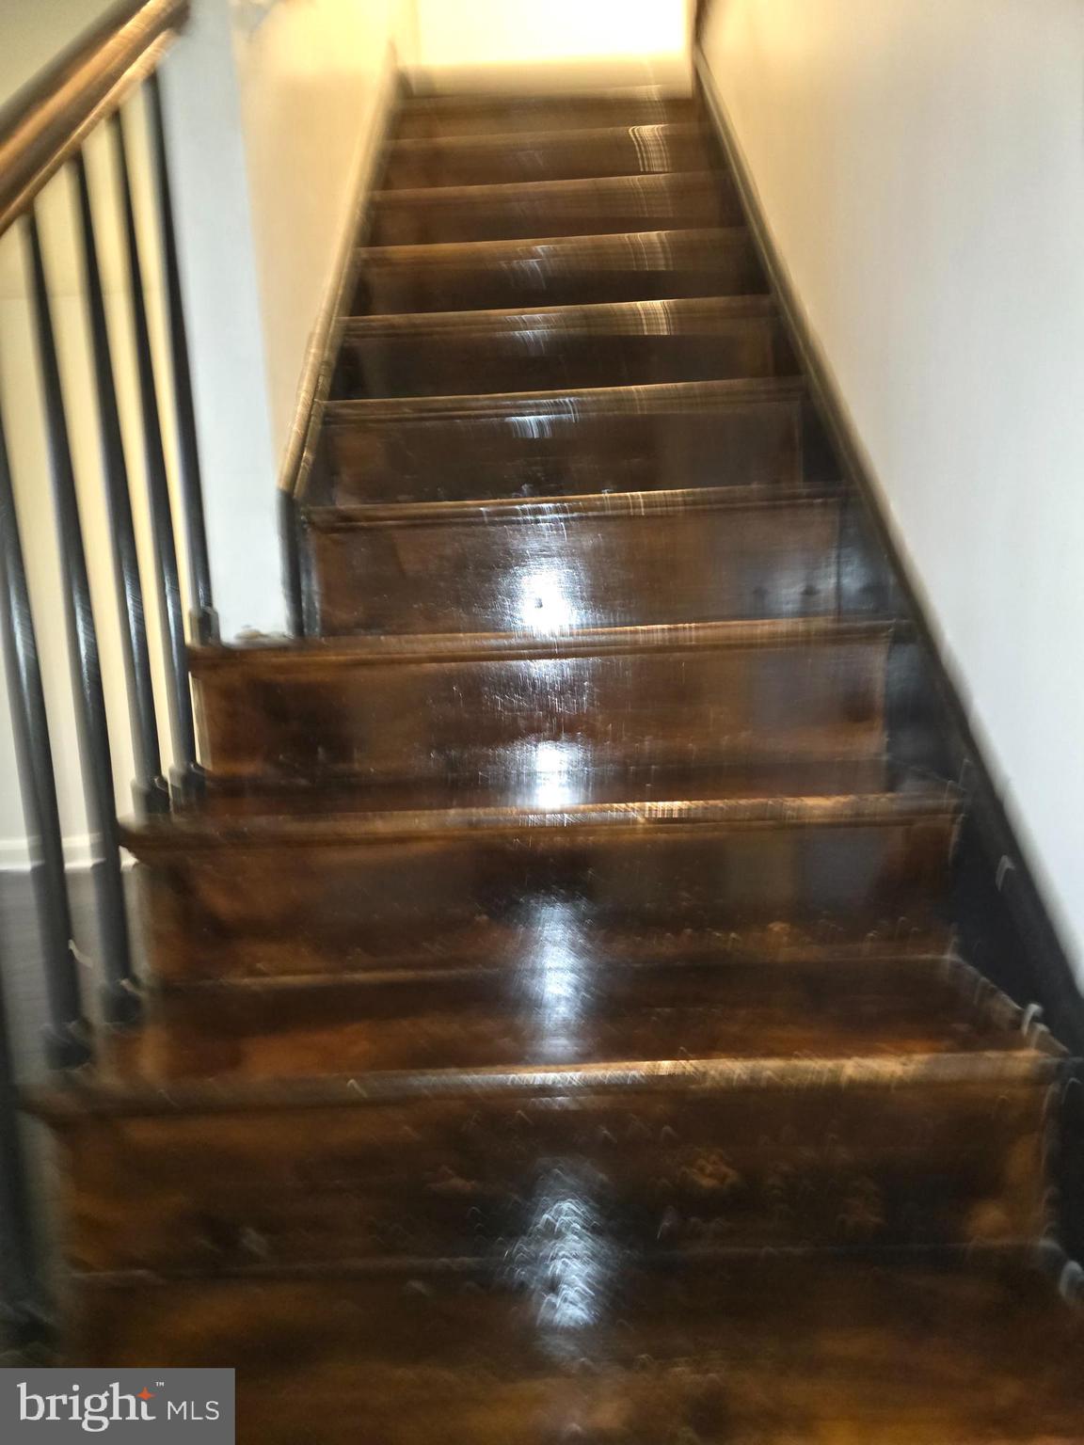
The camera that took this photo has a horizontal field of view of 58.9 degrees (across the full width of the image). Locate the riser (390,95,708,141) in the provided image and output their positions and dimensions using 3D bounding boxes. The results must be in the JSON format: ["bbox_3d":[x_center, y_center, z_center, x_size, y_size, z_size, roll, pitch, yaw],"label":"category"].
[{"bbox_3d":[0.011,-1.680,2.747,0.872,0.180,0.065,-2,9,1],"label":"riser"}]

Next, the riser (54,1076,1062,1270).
[{"bbox_3d":[0.016,0.446,0.971,0.963,0.173,0.035,-2,8,1],"label":"riser"}]

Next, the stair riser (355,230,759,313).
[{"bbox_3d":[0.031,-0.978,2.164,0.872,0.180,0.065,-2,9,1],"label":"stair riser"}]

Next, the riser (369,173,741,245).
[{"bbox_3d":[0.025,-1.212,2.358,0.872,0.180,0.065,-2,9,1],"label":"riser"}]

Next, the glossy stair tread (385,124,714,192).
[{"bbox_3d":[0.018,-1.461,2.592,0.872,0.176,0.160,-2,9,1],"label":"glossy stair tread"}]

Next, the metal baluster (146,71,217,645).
[{"bbox_3d":[-0.501,-0.489,1.324,0.036,0.754,0.036,-2,8,1],"label":"metal baluster"}]

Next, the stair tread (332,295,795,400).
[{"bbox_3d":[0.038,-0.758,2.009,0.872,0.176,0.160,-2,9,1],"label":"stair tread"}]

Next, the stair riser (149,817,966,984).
[{"bbox_3d":[0.009,0.214,1.166,0.963,0.173,0.035,-2,8,1],"label":"stair riser"}]

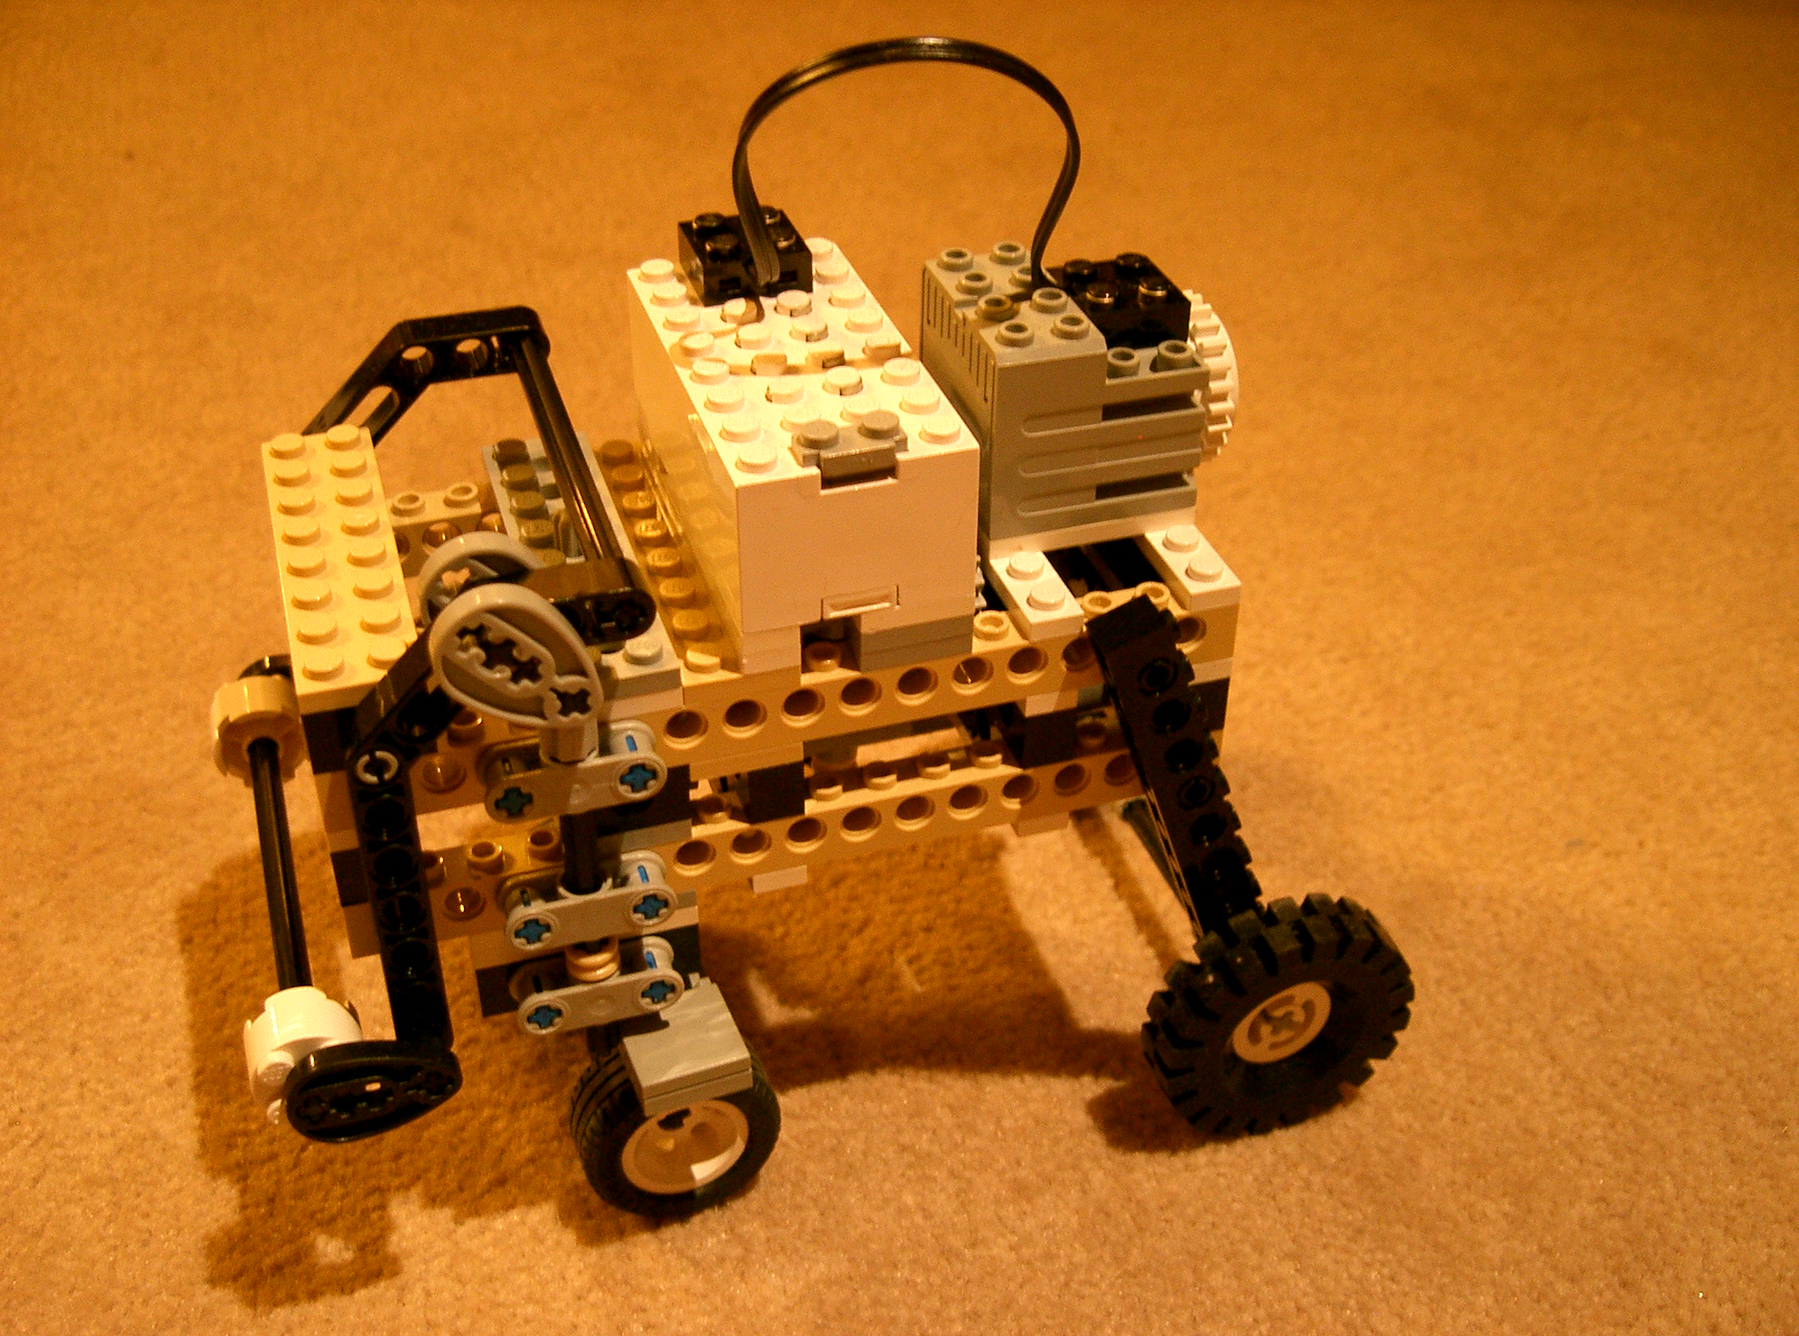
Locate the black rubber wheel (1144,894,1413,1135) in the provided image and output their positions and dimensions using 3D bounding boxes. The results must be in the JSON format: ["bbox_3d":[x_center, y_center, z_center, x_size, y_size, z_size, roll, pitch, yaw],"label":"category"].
[{"bbox_3d":[0.058,0.052,0.312,0.042,0.042,0.015,-14,39,-12],"label":"black rubber wheel"}]

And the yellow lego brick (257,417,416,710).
[{"bbox_3d":[-0.076,-0.016,0.273,0.016,0.005,0.064,-10,38,-15],"label":"yellow lego brick"}]

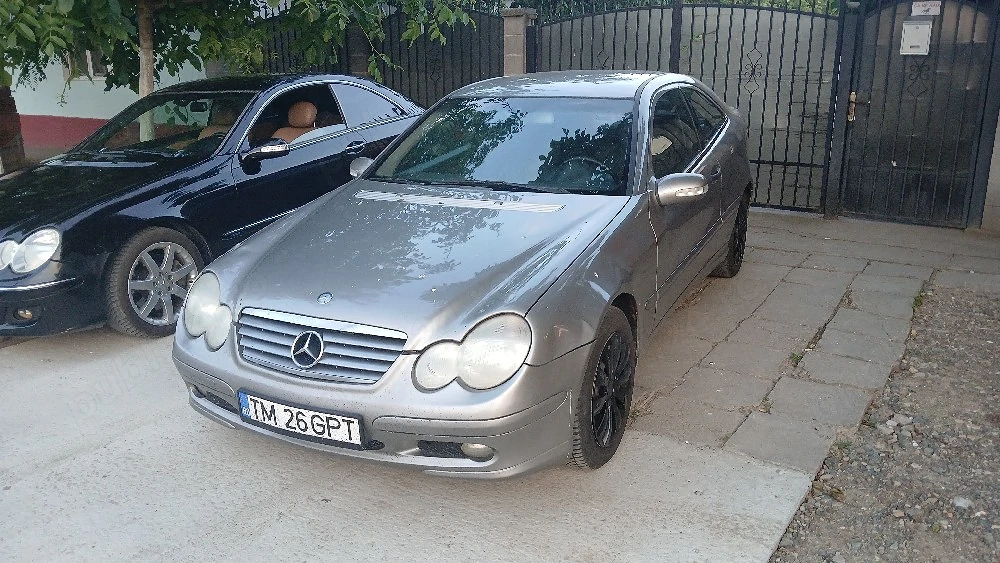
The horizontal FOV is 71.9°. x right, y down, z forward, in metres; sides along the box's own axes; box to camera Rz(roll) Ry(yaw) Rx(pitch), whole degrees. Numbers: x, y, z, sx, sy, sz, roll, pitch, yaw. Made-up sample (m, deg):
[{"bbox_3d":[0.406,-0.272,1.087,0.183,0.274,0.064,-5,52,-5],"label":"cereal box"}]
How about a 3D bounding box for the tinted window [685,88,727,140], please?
[{"bbox_3d":[1.311,-1.077,4.403,0.060,0.307,0.970,-13,9,32],"label":"tinted window"}]

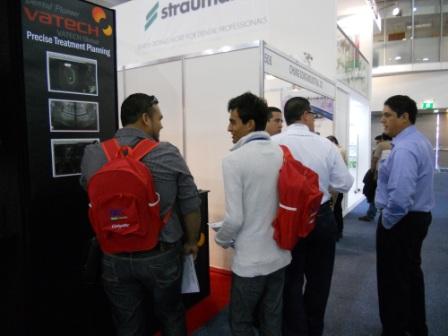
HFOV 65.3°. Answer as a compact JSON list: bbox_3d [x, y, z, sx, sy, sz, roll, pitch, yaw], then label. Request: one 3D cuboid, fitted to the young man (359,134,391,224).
[{"bbox_3d":[2.847,0.166,6.448,0.550,1.640,0.500,1,4,18],"label":"young man"}]

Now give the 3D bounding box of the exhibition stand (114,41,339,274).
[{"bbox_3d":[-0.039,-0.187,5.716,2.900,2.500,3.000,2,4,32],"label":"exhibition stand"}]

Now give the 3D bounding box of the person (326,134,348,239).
[{"bbox_3d":[1.698,0.285,5.249,0.320,1.580,0.460,0,4,15],"label":"person"}]

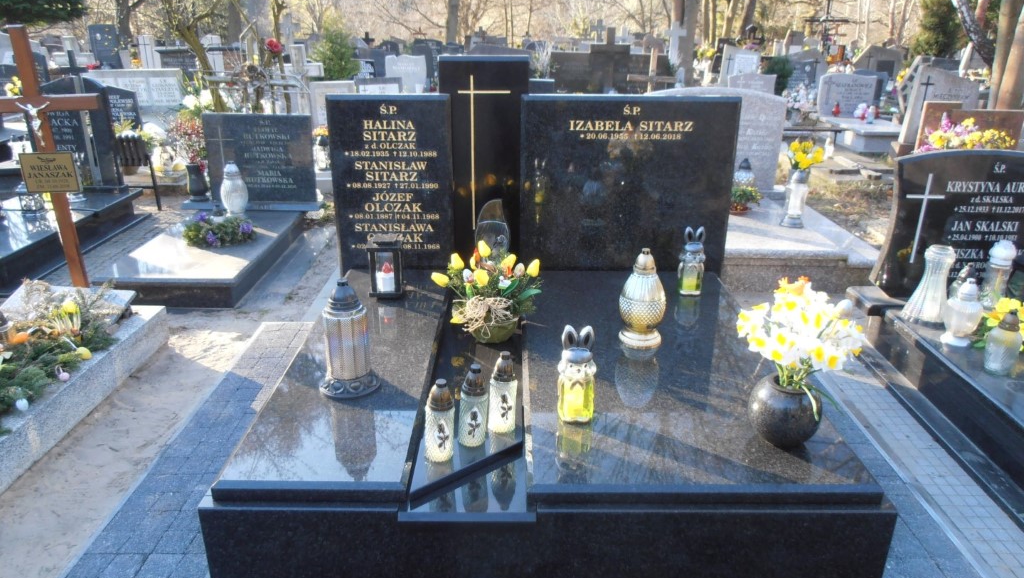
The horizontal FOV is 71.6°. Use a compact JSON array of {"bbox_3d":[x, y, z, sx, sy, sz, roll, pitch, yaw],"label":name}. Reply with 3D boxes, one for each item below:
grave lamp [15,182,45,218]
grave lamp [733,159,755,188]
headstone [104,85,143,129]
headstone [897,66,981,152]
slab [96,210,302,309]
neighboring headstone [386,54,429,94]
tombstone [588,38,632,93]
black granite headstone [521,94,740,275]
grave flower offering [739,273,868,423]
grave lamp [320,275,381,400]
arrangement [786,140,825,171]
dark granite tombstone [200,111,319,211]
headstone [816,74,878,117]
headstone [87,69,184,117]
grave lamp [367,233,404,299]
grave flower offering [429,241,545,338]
[{"bbox_3d":[-3.260,-0.656,4.813,0.120,0.225,0.120,0,21,0],"label":"grave lamp"},{"bbox_3d":[1.626,-0.750,4.954,0.146,0.314,0.146,0,21,0],"label":"grave lamp"},{"bbox_3d":[-3.804,-1.696,6.925,0.454,0.569,0.120,0,21,0],"label":"headstone"},{"bbox_3d":[4.727,-2.026,7.829,0.700,0.860,0.180,0,21,0],"label":"headstone"},{"bbox_3d":[-1.913,-0.247,4.562,0.768,0.167,1.513,-1,21,-3],"label":"slab"},{"bbox_3d":[-1.550,-3.150,10.647,0.570,0.680,0.120,0,21,0],"label":"neighboring headstone"},{"bbox_3d":[1.364,-3.076,9.987,0.582,1.032,0.250,0,21,0],"label":"tombstone"},{"bbox_3d":[0.520,-0.466,3.315,0.970,0.860,0.100,0,21,0],"label":"black granite headstone"},{"bbox_3d":[0.780,0.167,1.937,0.319,0.406,0.294,0,21,0],"label":"grave flower offering"},{"bbox_3d":[-0.514,0.141,2.209,0.190,0.350,0.185,0,23,0],"label":"grave lamp"},{"bbox_3d":[1.865,-0.848,4.520,0.220,0.205,0.200,0,21,0],"label":"arrangement"},{"bbox_3d":[-1.749,-0.919,5.003,0.745,0.650,0.100,0,21,0],"label":"dark granite tombstone"},{"bbox_3d":[4.529,-2.628,9.670,0.760,0.590,0.130,0,21,0],"label":"headstone"},{"bbox_3d":[-5.195,-2.741,9.891,1.326,0.609,0.200,0,21,0],"label":"headstone"},{"bbox_3d":[-0.544,-0.107,3.089,0.145,0.268,0.140,0,21,0],"label":"grave lamp"},{"bbox_3d":[-0.090,0.010,2.554,0.390,0.370,0.330,0,23,0],"label":"grave flower offering"}]

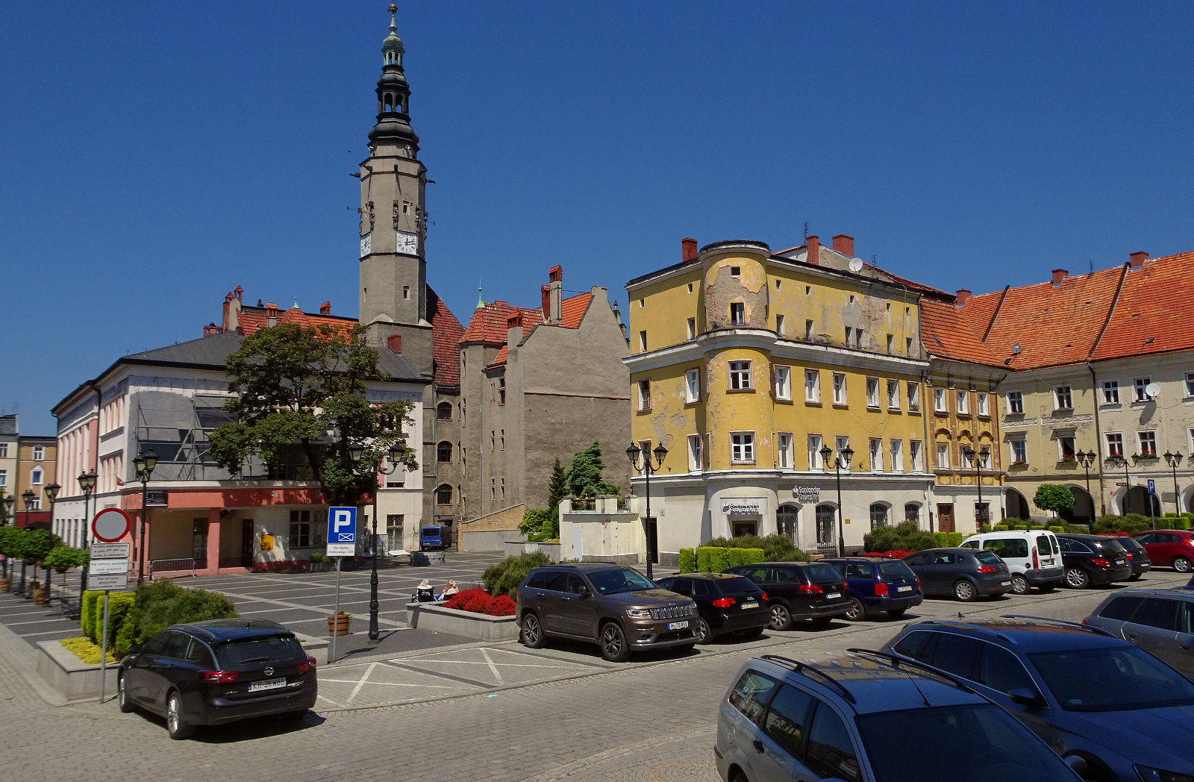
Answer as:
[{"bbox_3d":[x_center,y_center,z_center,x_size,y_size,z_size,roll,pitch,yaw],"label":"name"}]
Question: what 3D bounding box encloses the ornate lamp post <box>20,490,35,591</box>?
[{"bbox_3d":[-29.535,7.715,46.259,0.480,5.150,1.580,4,-9,-36],"label":"ornate lamp post"}]

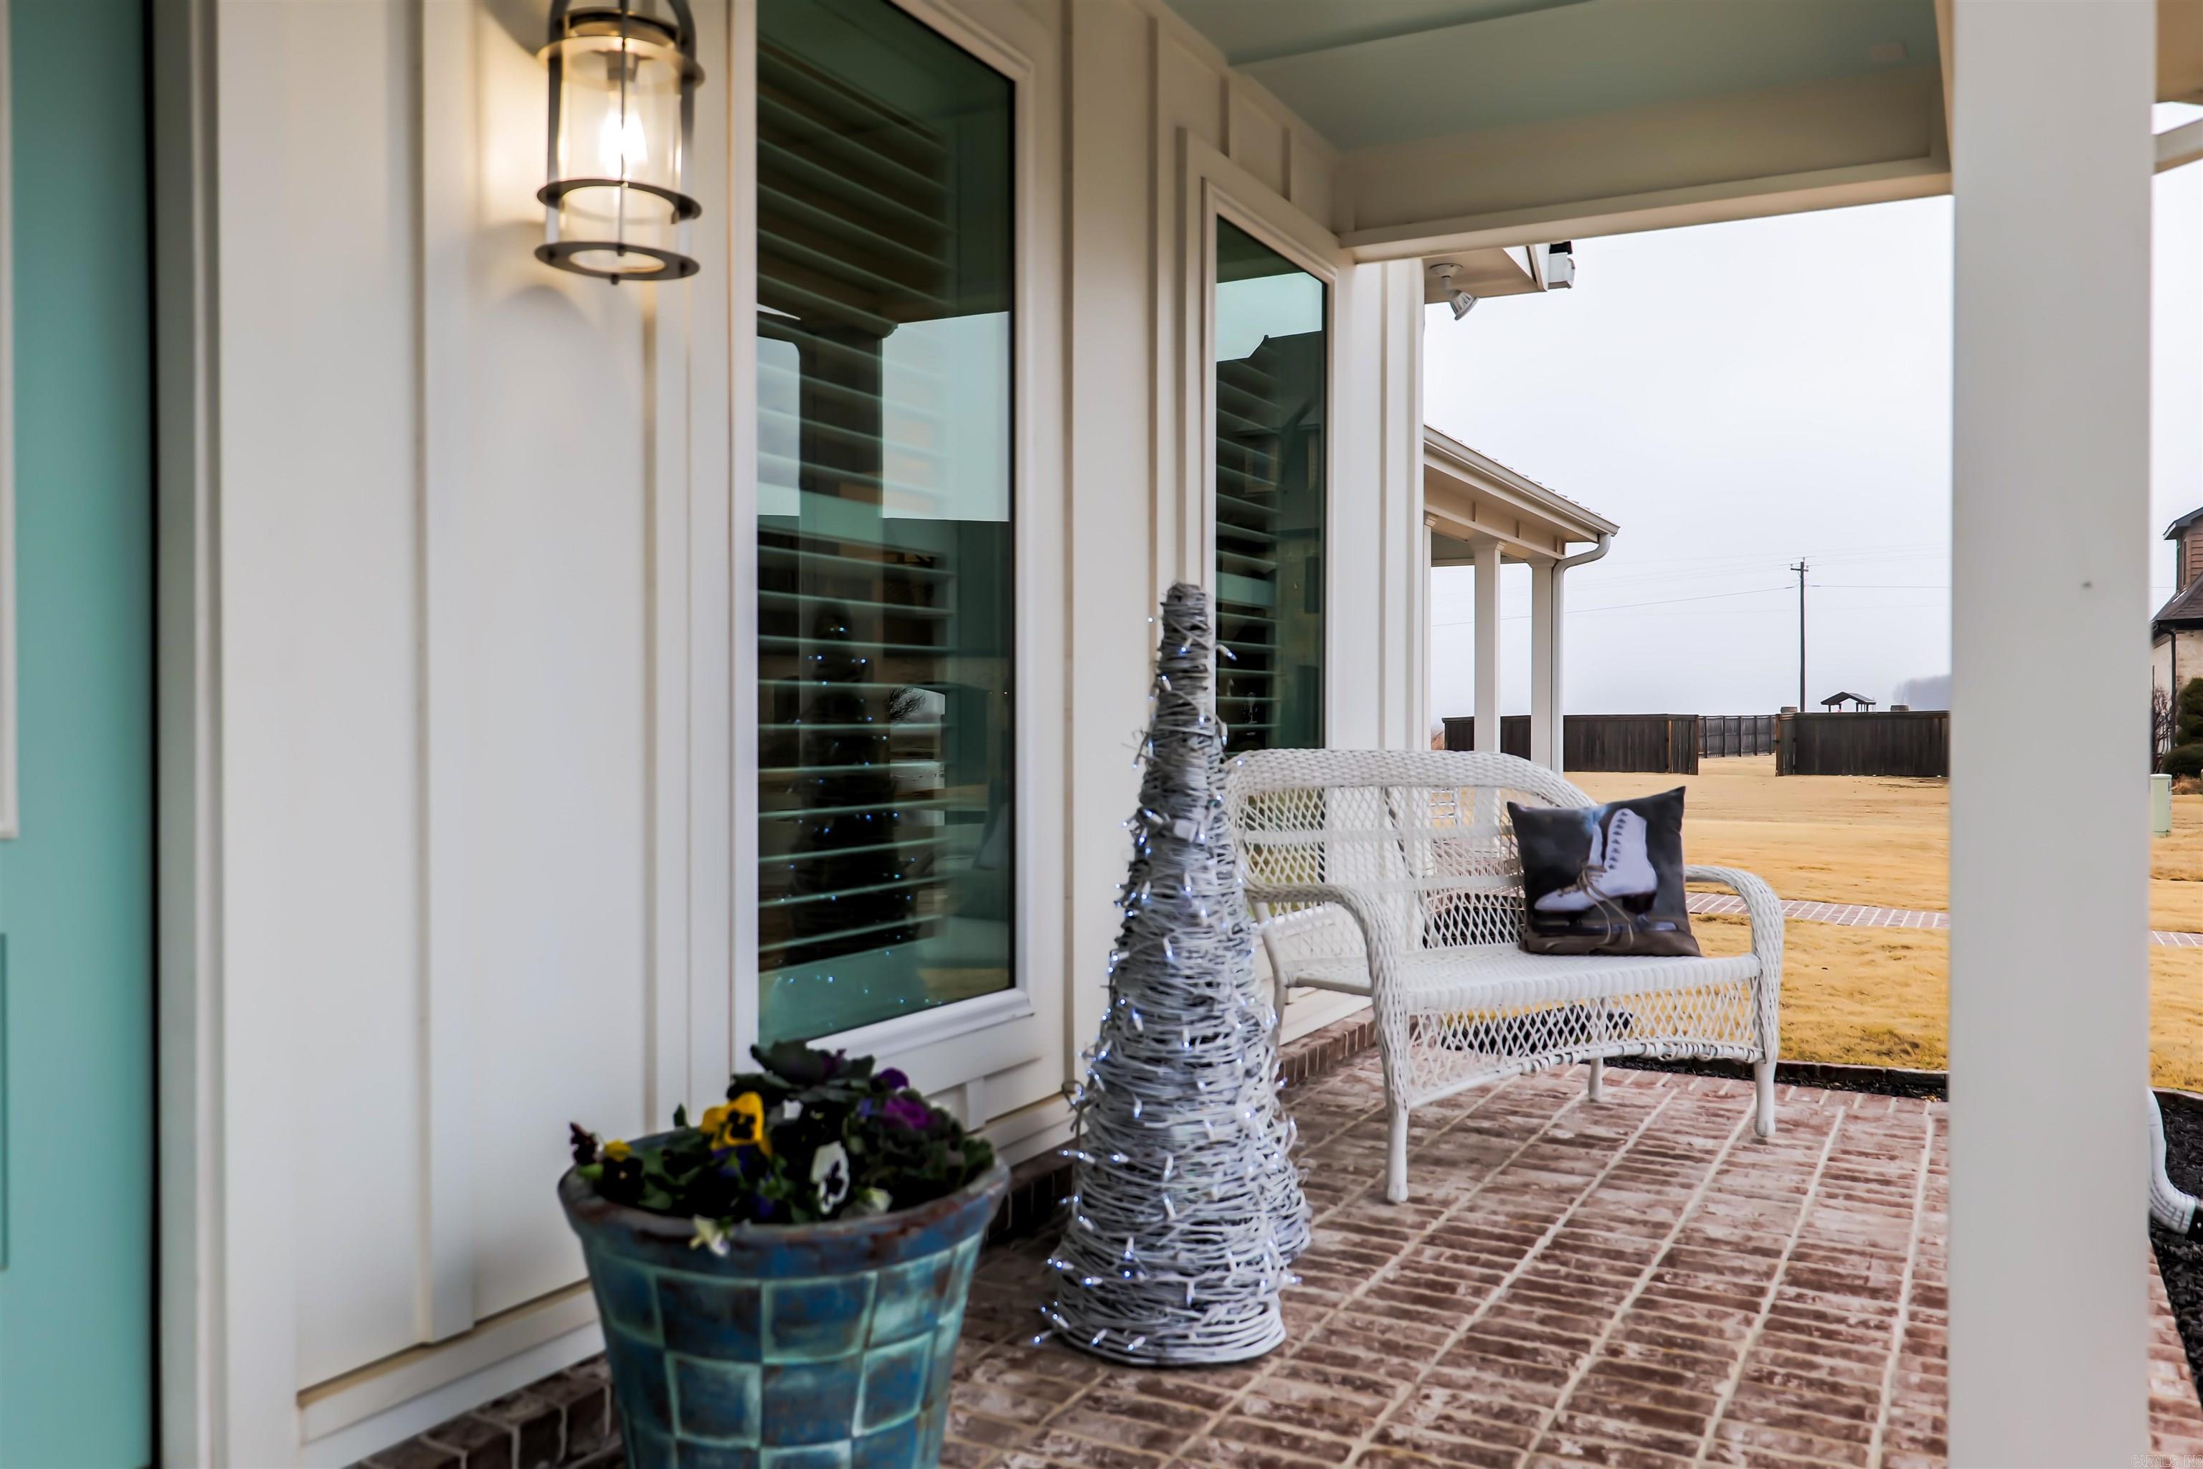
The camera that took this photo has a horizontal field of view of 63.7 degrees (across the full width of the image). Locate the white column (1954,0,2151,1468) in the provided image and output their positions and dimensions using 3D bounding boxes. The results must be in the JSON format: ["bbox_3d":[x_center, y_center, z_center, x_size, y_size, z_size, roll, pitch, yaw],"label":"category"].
[{"bbox_3d":[0.878,-0.222,1.647,0.168,2.345,0.168,0,0,27],"label":"white column"}]

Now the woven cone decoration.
[{"bbox_3d":[0.115,0.351,2.845,0.385,1.190,0.385,0,0,0],"label":"woven cone decoration"}]

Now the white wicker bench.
[{"bbox_3d":[0.923,0.489,4.139,1.232,0.912,0.678,0,0,-31],"label":"white wicker bench"}]

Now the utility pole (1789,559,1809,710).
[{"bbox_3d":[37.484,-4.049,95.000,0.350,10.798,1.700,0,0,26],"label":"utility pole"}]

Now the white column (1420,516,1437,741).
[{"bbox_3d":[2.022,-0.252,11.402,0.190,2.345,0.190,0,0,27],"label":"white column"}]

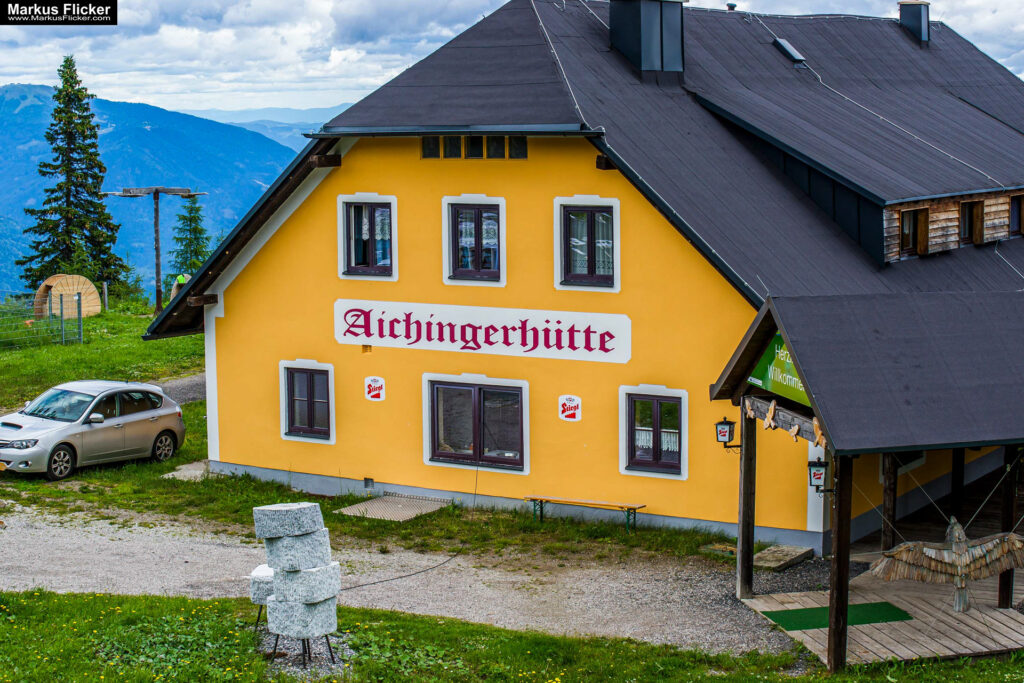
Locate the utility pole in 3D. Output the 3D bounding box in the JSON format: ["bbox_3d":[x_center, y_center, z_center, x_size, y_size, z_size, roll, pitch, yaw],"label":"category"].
[{"bbox_3d":[-12.174,-3.090,68.000,3.551,4.371,0.900,-2,7,-8],"label":"utility pole"}]

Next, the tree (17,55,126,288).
[{"bbox_3d":[-17.737,-6.307,80.000,4.339,10.526,4.259,-1,7,0],"label":"tree"}]

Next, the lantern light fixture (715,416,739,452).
[{"bbox_3d":[3.111,1.328,28.749,0.310,0.500,0.290,3,8,27],"label":"lantern light fixture"}]

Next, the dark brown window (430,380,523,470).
[{"bbox_3d":[-0.636,1.469,34.925,1.959,1.453,0.140,4,8,32],"label":"dark brown window"}]

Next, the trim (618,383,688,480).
[{"bbox_3d":[2.357,1.476,32.947,1.289,1.563,0.120,4,8,32],"label":"trim"}]

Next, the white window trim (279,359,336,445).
[{"bbox_3d":[-3.763,1.100,36.845,1.271,1.545,0.120,4,8,32],"label":"white window trim"}]

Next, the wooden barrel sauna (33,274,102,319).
[{"bbox_3d":[-15.200,-1.477,68.400,1.950,1.650,1.200,-7,9,-39],"label":"wooden barrel sauna"}]

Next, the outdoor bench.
[{"bbox_3d":[1.230,2.925,33.372,2.200,0.470,0.260,4,8,32],"label":"outdoor bench"}]

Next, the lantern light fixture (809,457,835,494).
[{"bbox_3d":[3.908,1.692,25.143,0.330,0.490,0.270,0,7,10],"label":"lantern light fixture"}]

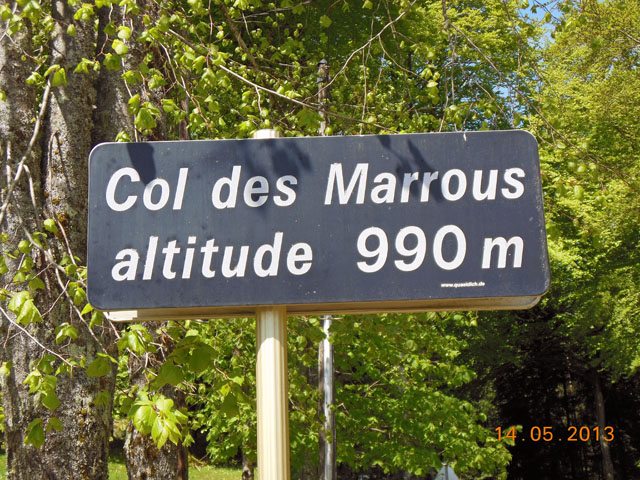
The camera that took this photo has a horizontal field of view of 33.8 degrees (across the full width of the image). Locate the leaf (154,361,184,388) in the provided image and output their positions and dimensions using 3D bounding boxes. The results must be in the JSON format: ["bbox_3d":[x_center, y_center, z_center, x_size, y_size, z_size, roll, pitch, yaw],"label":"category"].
[{"bbox_3d":[-0.530,0.472,3.700,0.116,0.105,0.050,0,-12,-8],"label":"leaf"}]

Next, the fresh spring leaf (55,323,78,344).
[{"bbox_3d":[-0.986,0.364,4.100,0.093,0.086,0.050,1,-12,-13],"label":"fresh spring leaf"}]

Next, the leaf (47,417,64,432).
[{"bbox_3d":[-1.029,0.718,4.100,0.070,0.062,0.040,1,-12,-14],"label":"leaf"}]

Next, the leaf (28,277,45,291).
[{"bbox_3d":[-1.103,0.169,4.100,0.062,0.054,0.040,2,-12,-15],"label":"leaf"}]

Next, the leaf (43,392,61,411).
[{"bbox_3d":[-1.045,0.628,4.100,0.070,0.070,0.040,1,-12,-14],"label":"leaf"}]

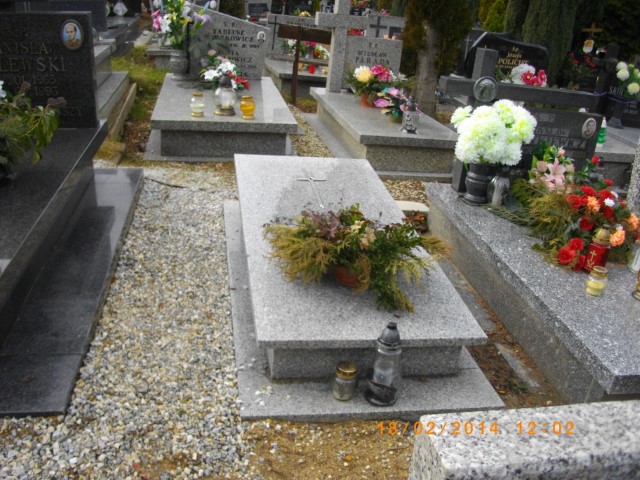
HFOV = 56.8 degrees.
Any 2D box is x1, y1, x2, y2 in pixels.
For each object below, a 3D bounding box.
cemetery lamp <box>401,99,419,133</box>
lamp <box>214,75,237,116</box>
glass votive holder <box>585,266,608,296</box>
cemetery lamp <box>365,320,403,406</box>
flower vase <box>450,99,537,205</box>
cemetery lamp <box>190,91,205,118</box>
[{"bbox_3d":[0.719,-0.990,4.708,0.138,0.260,0.138,0,24,-11],"label":"cemetery lamp"},{"bbox_3d":[-0.760,-1.171,4.771,0.172,0.300,0.172,0,24,-11],"label":"lamp"},{"bbox_3d":[1.115,0.162,2.366,0.079,0.110,0.079,1,24,-11],"label":"glass votive holder"},{"bbox_3d":[0.229,0.420,2.030,0.118,0.302,0.118,1,24,-11],"label":"cemetery lamp"},{"bbox_3d":[0.967,-0.483,3.292,0.440,0.550,0.410,0,24,-11],"label":"flower vase"},{"bbox_3d":[-0.962,-1.076,4.662,0.107,0.186,0.107,0,24,-11],"label":"cemetery lamp"}]

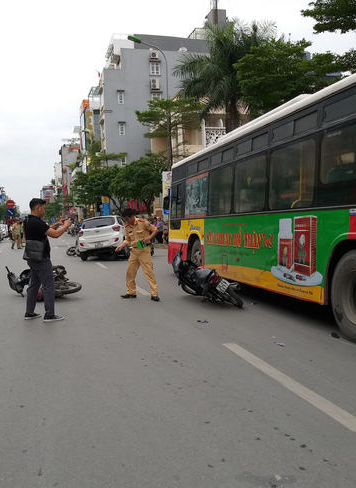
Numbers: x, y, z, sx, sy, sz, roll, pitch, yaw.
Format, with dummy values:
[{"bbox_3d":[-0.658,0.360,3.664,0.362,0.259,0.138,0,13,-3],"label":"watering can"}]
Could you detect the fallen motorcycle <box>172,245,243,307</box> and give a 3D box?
[{"bbox_3d":[0.360,0.580,7.620,1.050,0.680,1.880,43,-15,-18],"label":"fallen motorcycle"}]

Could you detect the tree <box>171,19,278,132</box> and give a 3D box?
[{"bbox_3d":[2.150,-4.900,22.300,4.700,10.600,4.700,-1,2,0],"label":"tree"}]

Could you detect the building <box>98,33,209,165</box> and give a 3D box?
[{"bbox_3d":[-2.600,-12.400,60.800,14.000,23.000,6.500,-2,2,-16],"label":"building"}]

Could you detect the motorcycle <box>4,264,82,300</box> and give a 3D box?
[{"bbox_3d":[-2.480,0.735,9.020,1.050,0.680,1.850,4,-2,-28],"label":"motorcycle"}]

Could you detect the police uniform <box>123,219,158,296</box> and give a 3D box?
[{"bbox_3d":[-0.655,0.230,8.500,0.600,1.370,0.420,0,3,30],"label":"police uniform"}]

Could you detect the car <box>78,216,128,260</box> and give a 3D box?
[{"bbox_3d":[-2.650,-0.300,19.200,1.680,1.500,3.770,-8,2,6],"label":"car"}]

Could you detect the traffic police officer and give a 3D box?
[{"bbox_3d":[-0.700,0.155,8.500,0.740,1.610,0.500,0,3,30],"label":"traffic police officer"}]

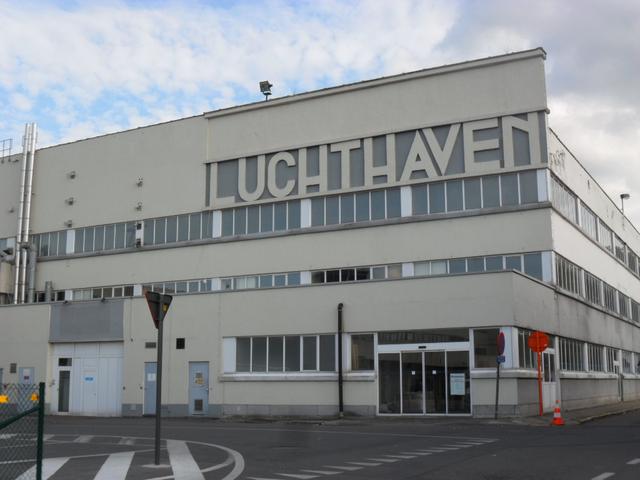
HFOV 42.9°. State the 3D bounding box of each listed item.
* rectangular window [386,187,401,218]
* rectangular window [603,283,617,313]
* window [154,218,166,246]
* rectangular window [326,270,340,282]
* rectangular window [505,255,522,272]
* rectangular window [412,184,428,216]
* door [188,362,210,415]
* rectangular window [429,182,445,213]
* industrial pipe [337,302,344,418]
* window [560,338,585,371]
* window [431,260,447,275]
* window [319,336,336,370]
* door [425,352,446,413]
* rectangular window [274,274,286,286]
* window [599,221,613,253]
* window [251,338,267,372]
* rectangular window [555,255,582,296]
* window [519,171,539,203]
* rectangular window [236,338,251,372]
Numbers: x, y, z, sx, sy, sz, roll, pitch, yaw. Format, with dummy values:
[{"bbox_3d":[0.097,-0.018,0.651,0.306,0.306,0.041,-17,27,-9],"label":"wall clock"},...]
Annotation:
[{"bbox_3d":[3.594,-1.776,39.174,0.702,1.523,0.100,-6,-11,28],"label":"rectangular window"},{"bbox_3d":[16.980,3.431,47.724,0.100,1.391,4.803,-6,-11,28],"label":"rectangular window"},{"bbox_3d":[-8.754,-0.466,44.576,0.800,1.500,0.100,-6,-11,28],"label":"window"},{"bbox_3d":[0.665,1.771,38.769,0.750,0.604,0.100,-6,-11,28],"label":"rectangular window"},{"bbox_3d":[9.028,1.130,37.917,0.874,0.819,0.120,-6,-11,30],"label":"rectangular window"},{"bbox_3d":[4.597,-1.832,37.234,0.802,1.415,0.100,-6,-11,28],"label":"rectangular window"},{"bbox_3d":[-4.960,6.131,33.556,0.994,2.148,0.120,-6,-11,27],"label":"door"},{"bbox_3d":[5.338,-1.869,36.850,0.811,1.407,0.100,-6,-11,28],"label":"rectangular window"},{"bbox_3d":[0.852,4.876,33.245,0.200,4.586,0.220,-6,-11,30],"label":"industrial pipe"},{"bbox_3d":[11.249,5.154,36.100,0.100,1.368,5.663,-6,-11,28],"label":"window"},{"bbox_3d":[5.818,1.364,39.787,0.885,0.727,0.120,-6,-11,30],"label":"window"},{"bbox_3d":[0.322,4.693,33.823,0.813,1.493,0.120,-6,-11,30],"label":"window"},{"bbox_3d":[4.087,5.026,28.619,0.835,2.174,0.100,-6,-11,28],"label":"door"},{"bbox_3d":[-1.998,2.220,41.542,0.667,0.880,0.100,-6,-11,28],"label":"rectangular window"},{"bbox_3d":[16.485,-0.173,46.808,0.120,1.500,4.600,-6,-11,28],"label":"window"},{"bbox_3d":[-2.652,5.006,35.539,0.829,1.508,0.120,-6,-11,30],"label":"window"},{"bbox_3d":[11.496,1.710,37.690,0.150,1.390,6.547,-6,-11,27],"label":"rectangular window"},{"bbox_3d":[8.972,-2.246,34.963,0.800,1.500,0.100,-6,-11,28],"label":"window"},{"bbox_3d":[-3.384,5.083,35.962,0.811,1.508,0.120,-6,-11,30],"label":"rectangular window"}]

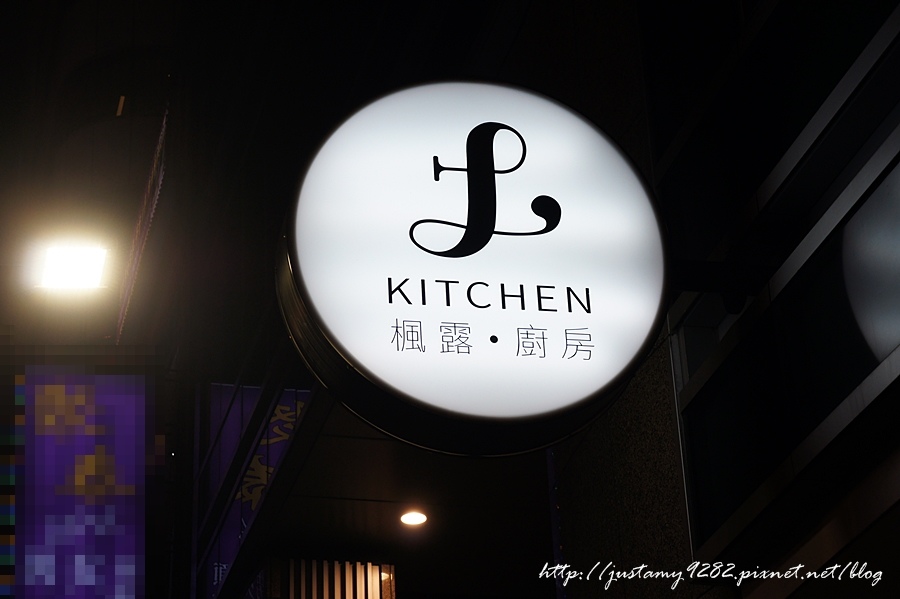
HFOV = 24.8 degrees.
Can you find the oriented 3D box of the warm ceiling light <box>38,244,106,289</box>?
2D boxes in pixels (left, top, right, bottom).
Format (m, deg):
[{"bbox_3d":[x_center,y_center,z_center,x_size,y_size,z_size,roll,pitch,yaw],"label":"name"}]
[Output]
[{"bbox_3d":[-1.995,-0.190,10.870,0.310,0.080,0.350,5,-29,-14],"label":"warm ceiling light"}]

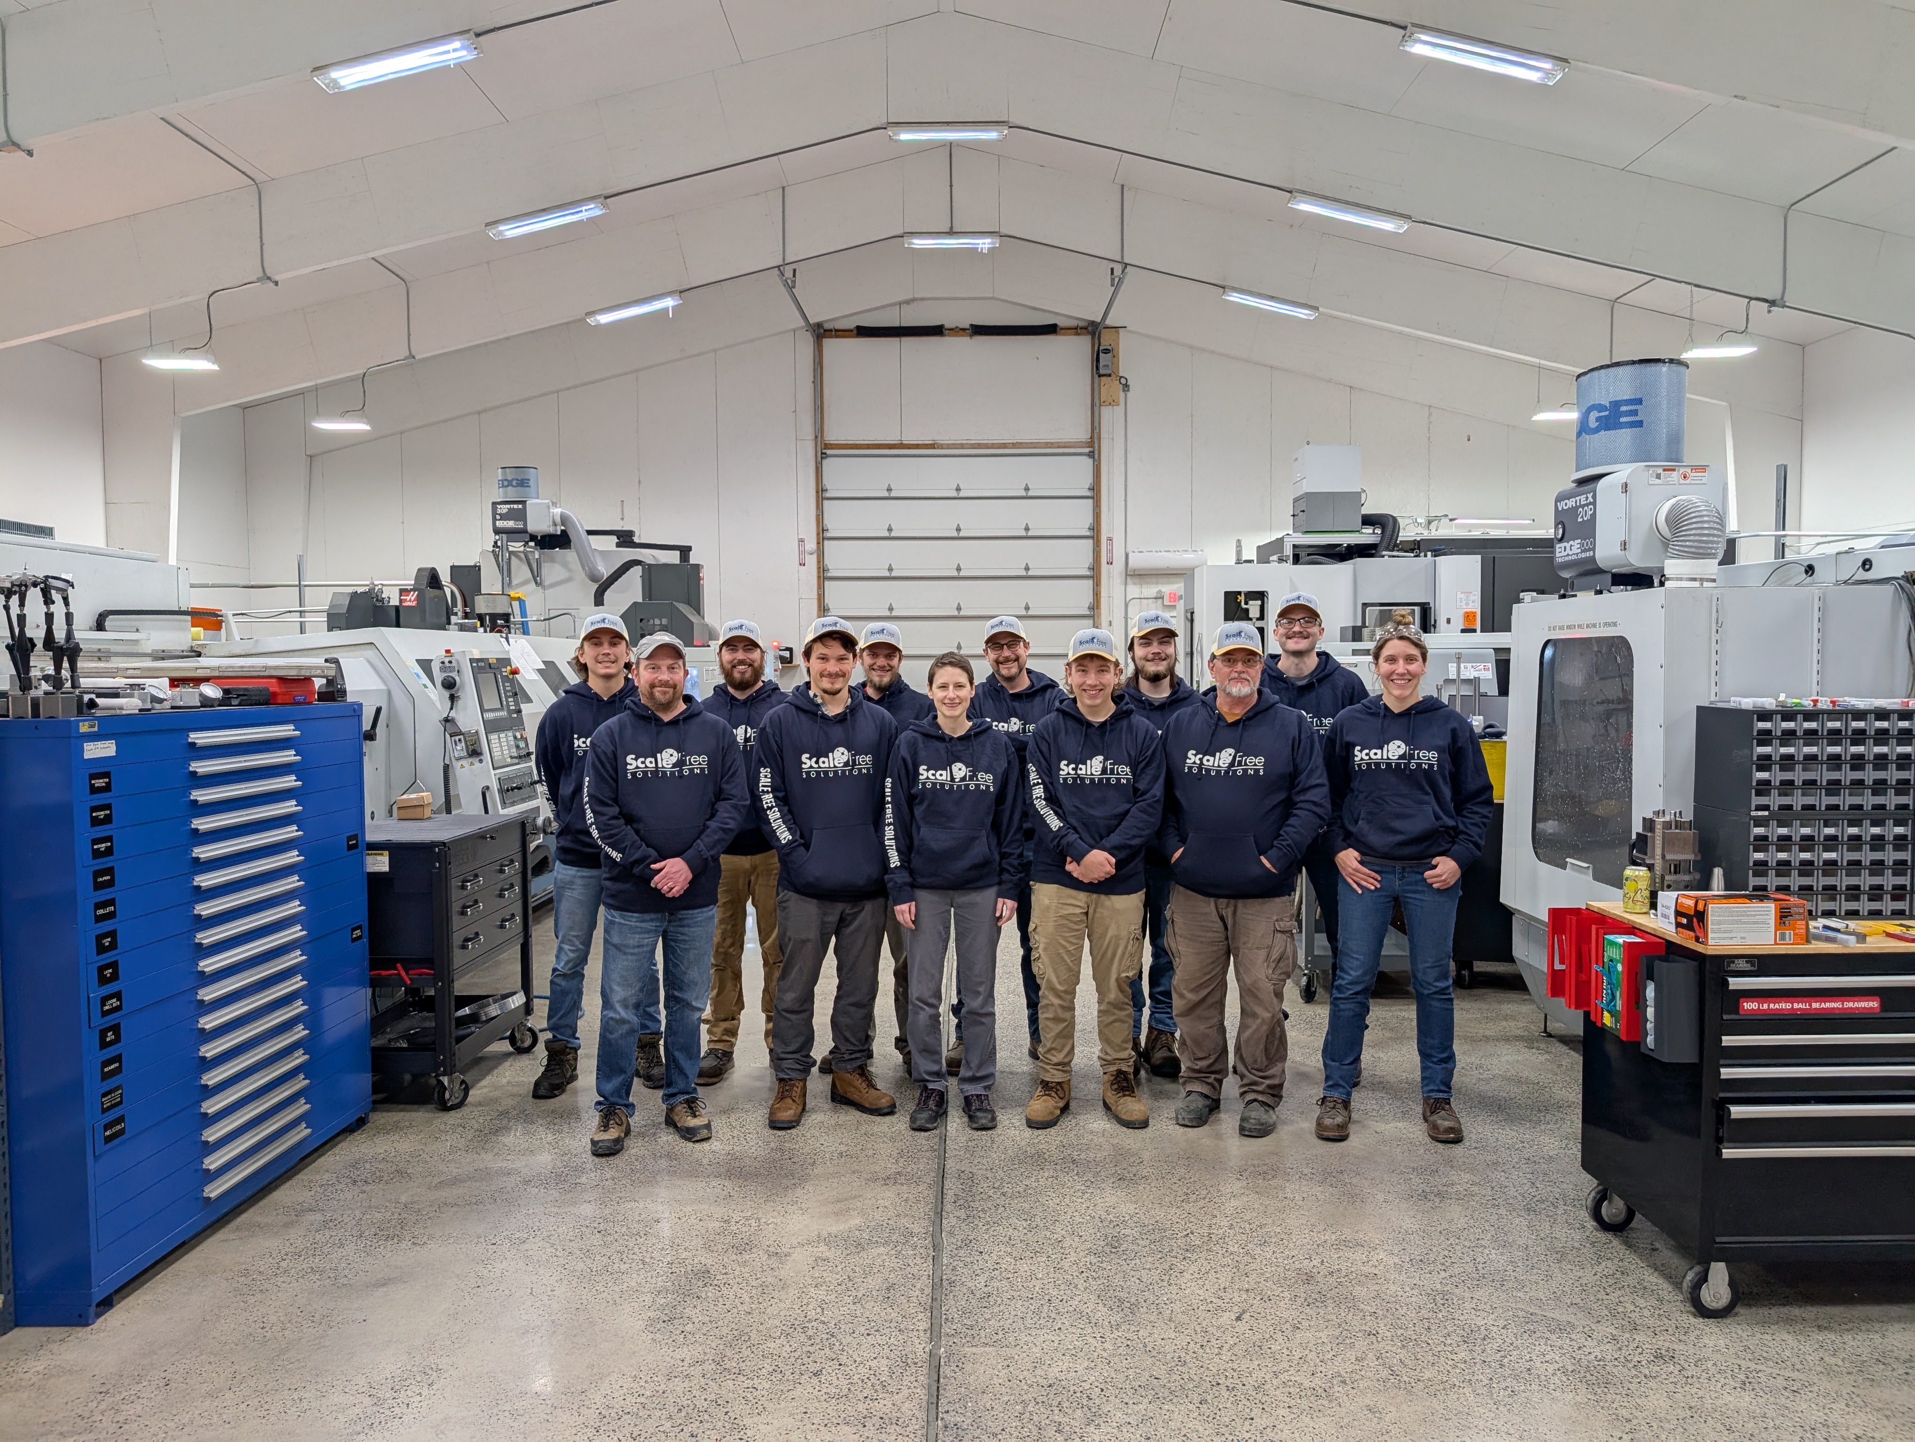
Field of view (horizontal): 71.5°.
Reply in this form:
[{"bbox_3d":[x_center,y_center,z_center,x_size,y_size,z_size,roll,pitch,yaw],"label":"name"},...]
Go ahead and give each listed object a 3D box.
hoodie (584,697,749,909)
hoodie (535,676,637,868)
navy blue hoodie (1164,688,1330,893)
[{"bbox_3d":[-1.002,0.282,4.602,0.555,0.735,0.360,0,2,-10],"label":"hoodie"},{"bbox_3d":[-1.386,0.199,5.207,0.530,0.740,0.350,-1,3,-12],"label":"hoodie"},{"bbox_3d":[1.030,0.261,4.780,0.600,0.740,0.380,1,3,17],"label":"navy blue hoodie"}]

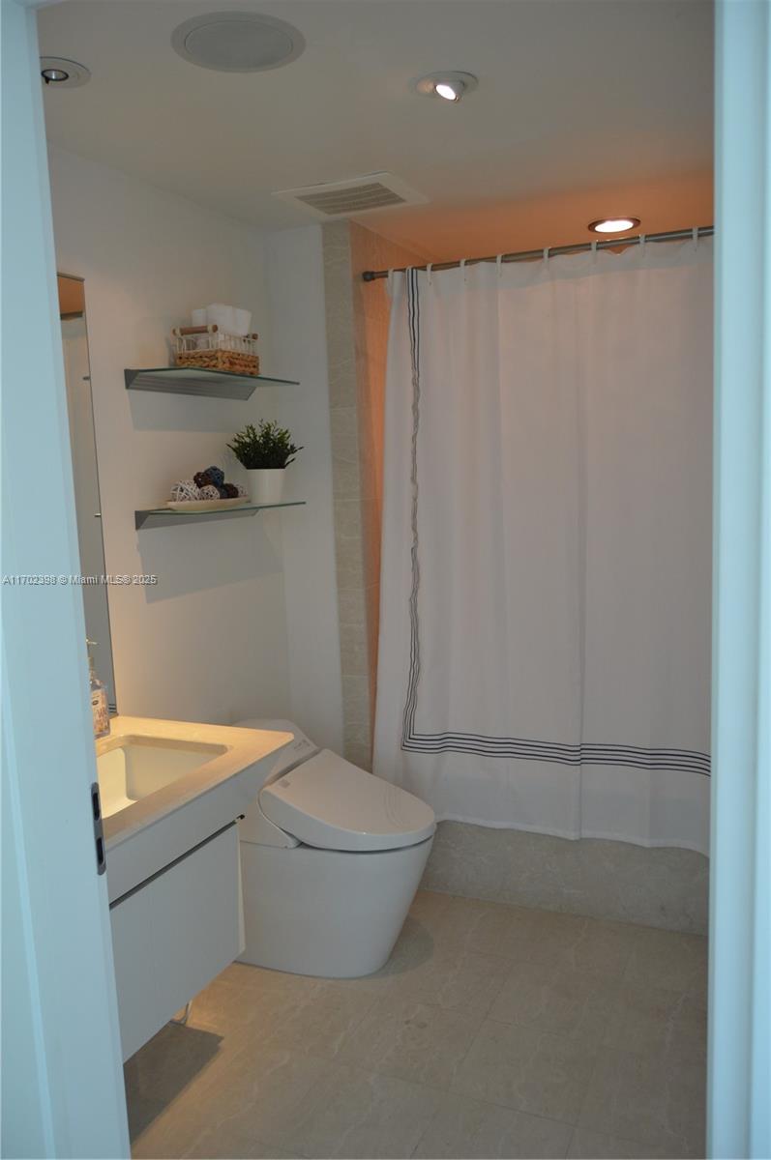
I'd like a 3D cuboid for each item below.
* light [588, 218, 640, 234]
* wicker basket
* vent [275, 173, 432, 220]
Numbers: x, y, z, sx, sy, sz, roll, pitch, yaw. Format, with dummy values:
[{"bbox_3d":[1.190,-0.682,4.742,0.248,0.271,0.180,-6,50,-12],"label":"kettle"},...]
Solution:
[{"bbox_3d":[0.805,-1.243,3.054,0.180,0.025,0.180,1,8,24],"label":"light"},{"bbox_3d":[-0.495,-0.663,2.550,0.157,0.120,0.230,1,8,24],"label":"wicker basket"},{"bbox_3d":[-0.101,-1.149,2.627,0.369,0.016,0.300,1,8,24],"label":"vent"}]

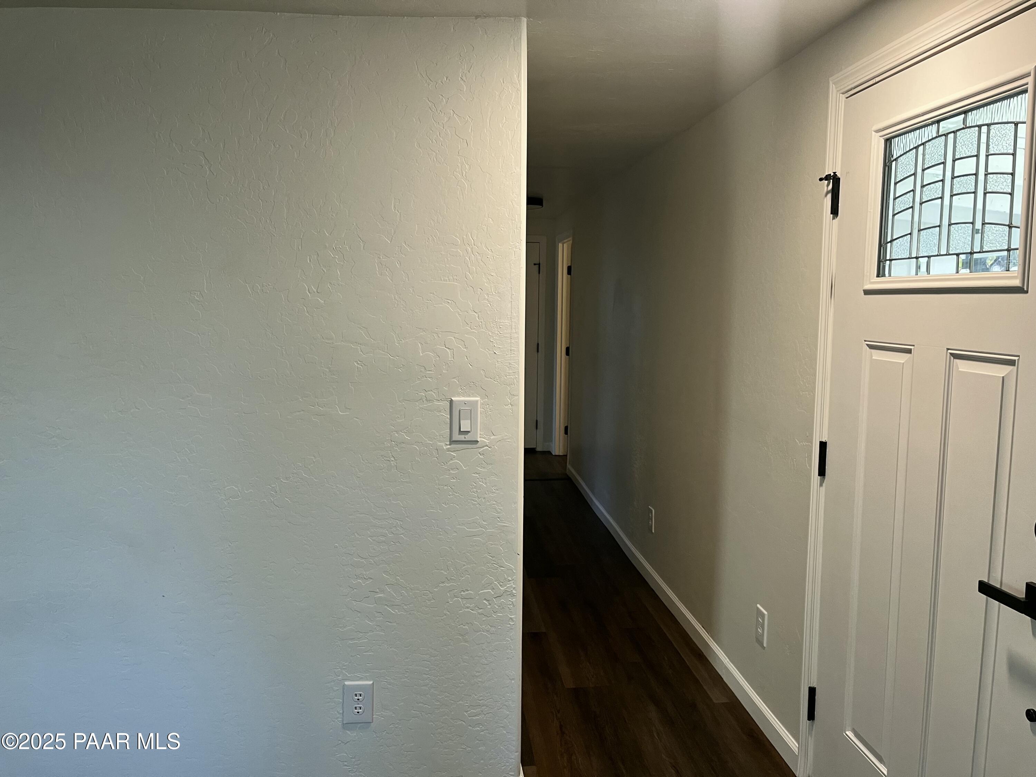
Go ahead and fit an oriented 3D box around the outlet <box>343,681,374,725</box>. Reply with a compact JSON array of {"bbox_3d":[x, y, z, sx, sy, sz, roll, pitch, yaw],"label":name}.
[{"bbox_3d":[-0.459,0.904,2.239,0.080,0.125,0.010,0,6,-6],"label":"outlet"}]

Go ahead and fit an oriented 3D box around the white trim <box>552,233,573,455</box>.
[{"bbox_3d":[0.436,-0.323,6.811,0.130,2.030,0.830,0,6,-6],"label":"white trim"}]

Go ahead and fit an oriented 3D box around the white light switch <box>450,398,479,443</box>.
[{"bbox_3d":[-0.148,0.089,2.179,0.080,0.125,0.012,0,6,-6],"label":"white light switch"}]

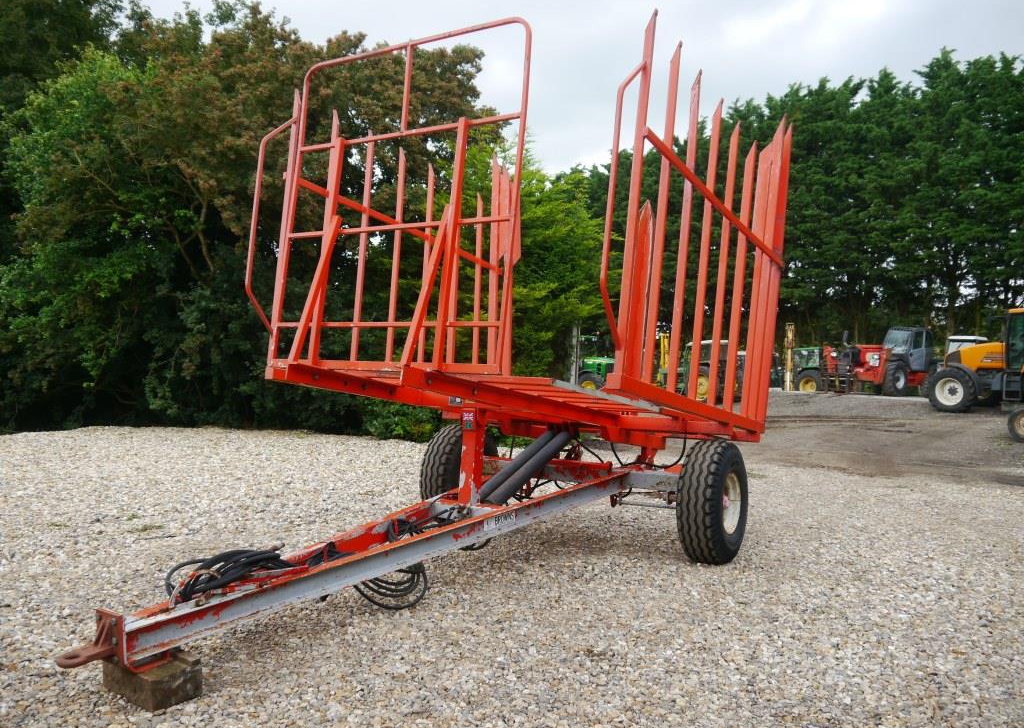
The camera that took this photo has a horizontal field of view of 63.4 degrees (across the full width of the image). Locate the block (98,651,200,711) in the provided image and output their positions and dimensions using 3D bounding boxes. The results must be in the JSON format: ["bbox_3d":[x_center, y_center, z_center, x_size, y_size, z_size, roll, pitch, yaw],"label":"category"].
[{"bbox_3d":[-1.404,1.224,3.242,0.360,0.125,0.230,1,-1,31],"label":"block"}]

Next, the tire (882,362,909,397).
[{"bbox_3d":[13.576,0.538,29.300,1.240,1.240,0.440,2,-1,-38],"label":"tire"}]

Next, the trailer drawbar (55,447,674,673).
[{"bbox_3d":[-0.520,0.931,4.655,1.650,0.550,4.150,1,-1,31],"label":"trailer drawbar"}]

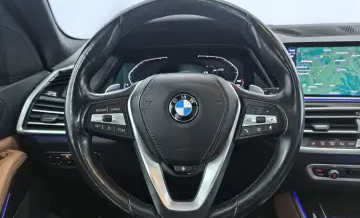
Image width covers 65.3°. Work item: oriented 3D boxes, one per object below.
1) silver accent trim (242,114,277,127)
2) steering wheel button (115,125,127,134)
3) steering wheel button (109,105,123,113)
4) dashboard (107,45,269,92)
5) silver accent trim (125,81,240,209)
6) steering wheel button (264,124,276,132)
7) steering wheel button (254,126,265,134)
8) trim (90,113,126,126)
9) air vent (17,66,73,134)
[{"bbox_3d":[0.133,0.019,0.467,0.057,0.019,0.008,1,-5,0],"label":"silver accent trim"},{"bbox_3d":[-0.099,0.034,0.467,0.021,0.016,0.007,1,-5,0],"label":"steering wheel button"},{"bbox_3d":[-0.107,0.000,0.467,0.024,0.014,0.007,1,-5,0],"label":"steering wheel button"},{"bbox_3d":[0.017,-0.089,0.650,0.365,0.120,0.060,1,8,0],"label":"dashboard"},{"bbox_3d":[0.007,0.061,0.460,0.178,0.206,0.040,1,-5,0],"label":"silver accent trim"},{"bbox_3d":[0.150,0.032,0.467,0.019,0.013,0.007,1,-5,0],"label":"steering wheel button"},{"bbox_3d":[0.133,0.035,0.467,0.017,0.013,0.007,1,-5,0],"label":"steering wheel button"},{"bbox_3d":[-0.118,0.018,0.467,0.059,0.020,0.008,1,-5,0],"label":"trim"},{"bbox_3d":[-0.298,-0.021,0.665,0.140,0.155,0.060,0,10,-3],"label":"air vent"}]

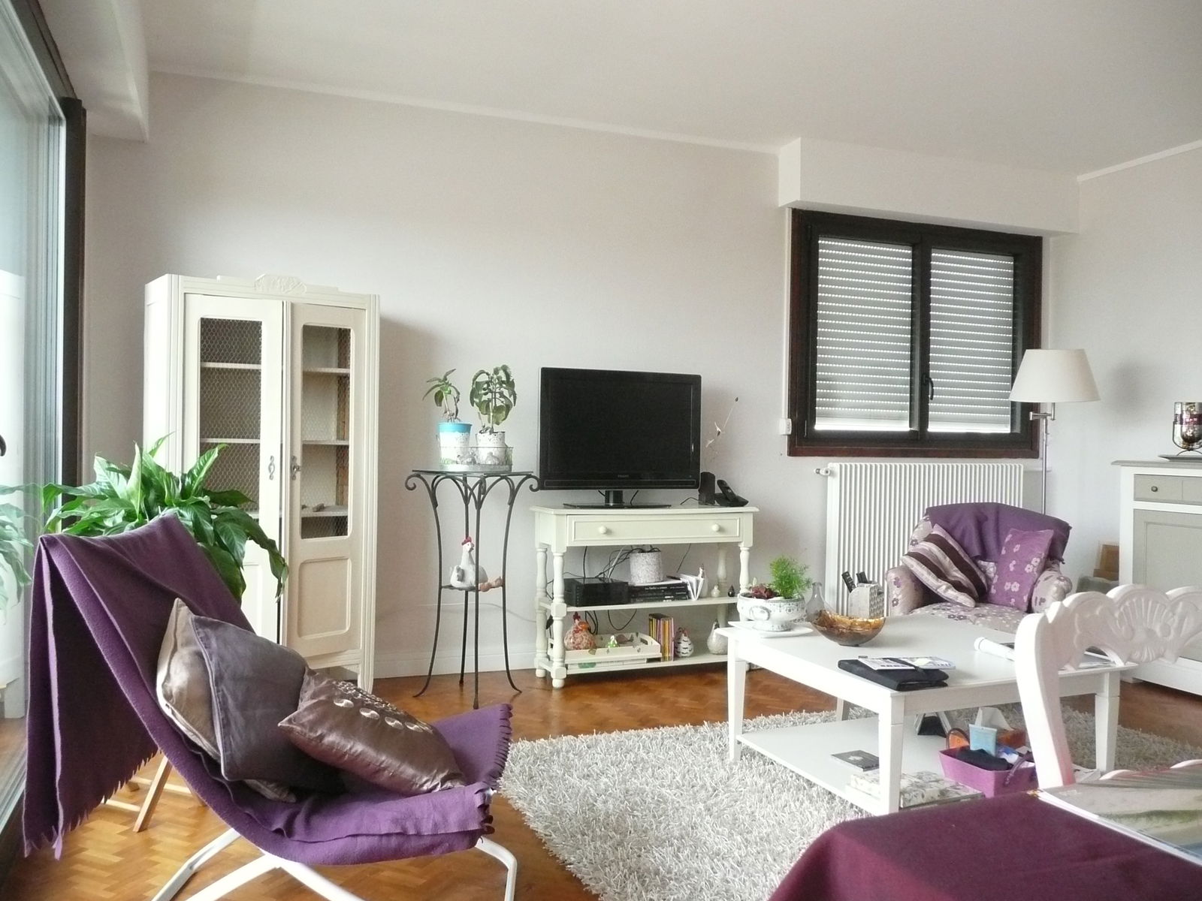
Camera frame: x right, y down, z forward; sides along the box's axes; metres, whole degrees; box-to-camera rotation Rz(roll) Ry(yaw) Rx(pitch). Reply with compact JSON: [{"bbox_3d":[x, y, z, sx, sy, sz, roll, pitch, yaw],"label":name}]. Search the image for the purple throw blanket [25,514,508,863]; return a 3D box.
[{"bbox_3d":[-0.689,0.498,2.233,0.940,0.654,0.580,1,1,3],"label":"purple throw blanket"}]

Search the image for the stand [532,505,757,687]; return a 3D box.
[{"bbox_3d":[0.196,0.658,4.563,1.025,0.785,0.339,1,1,-19],"label":"stand"}]

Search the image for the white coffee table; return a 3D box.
[{"bbox_3d":[0.989,0.854,3.109,0.910,0.460,0.890,1,1,-24],"label":"white coffee table"}]

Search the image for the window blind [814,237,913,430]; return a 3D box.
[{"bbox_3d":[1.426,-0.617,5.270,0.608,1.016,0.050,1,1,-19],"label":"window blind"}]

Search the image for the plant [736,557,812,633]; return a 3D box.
[{"bbox_3d":[0.597,0.490,3.350,0.250,0.255,0.240,1,1,0],"label":"plant"}]

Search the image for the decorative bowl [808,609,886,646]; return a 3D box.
[{"bbox_3d":[0.786,0.563,3.090,0.235,0.093,0.210,1,1,14],"label":"decorative bowl"}]

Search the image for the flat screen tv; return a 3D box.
[{"bbox_3d":[0.096,-0.051,4.520,0.810,0.635,0.220,0,1,-27],"label":"flat screen tv"}]

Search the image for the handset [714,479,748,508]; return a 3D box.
[{"bbox_3d":[0.618,0.202,4.600,0.135,0.130,0.100,2,1,35],"label":"handset"}]

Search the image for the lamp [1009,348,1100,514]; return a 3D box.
[{"bbox_3d":[2.296,0.278,4.976,0.425,1.600,0.425,1,1,-19],"label":"lamp"}]

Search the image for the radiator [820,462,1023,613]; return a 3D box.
[{"bbox_3d":[1.758,0.507,5.252,1.195,0.871,0.110,1,1,-19],"label":"radiator"}]

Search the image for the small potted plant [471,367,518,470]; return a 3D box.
[{"bbox_3d":[-0.457,-0.146,4.130,0.195,0.440,0.180,1,1,-6],"label":"small potted plant"}]

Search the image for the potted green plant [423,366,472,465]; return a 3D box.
[{"bbox_3d":[-0.646,-0.129,4.115,0.200,0.425,0.180,1,1,-19],"label":"potted green plant"}]

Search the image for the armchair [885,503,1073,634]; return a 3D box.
[{"bbox_3d":[1.591,0.661,4.053,0.740,0.830,0.790,2,1,27],"label":"armchair"}]

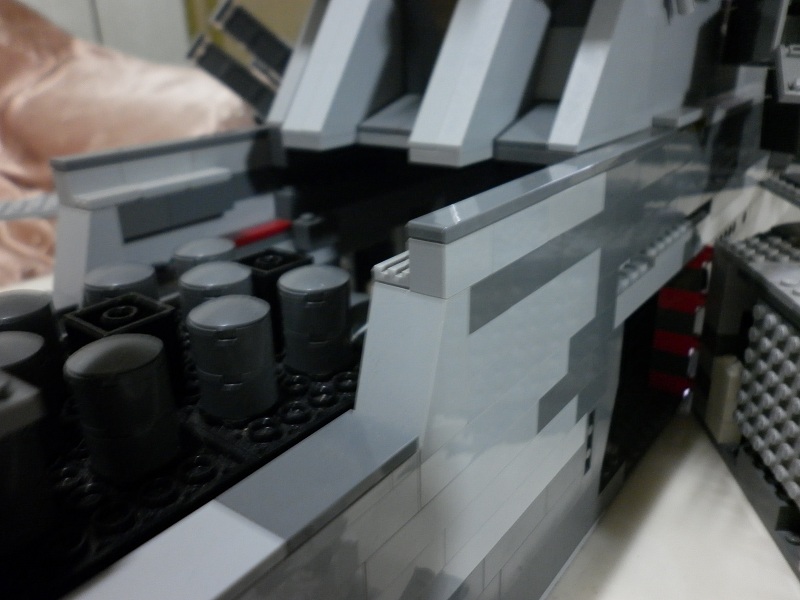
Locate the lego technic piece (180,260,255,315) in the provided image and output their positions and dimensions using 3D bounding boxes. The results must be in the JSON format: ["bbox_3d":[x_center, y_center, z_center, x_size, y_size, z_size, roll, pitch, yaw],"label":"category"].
[{"bbox_3d":[-0.042,0.003,0.151,0.016,0.022,0.016,14,26,35],"label":"lego technic piece"}]

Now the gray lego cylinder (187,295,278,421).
[{"bbox_3d":[-0.033,0.012,0.131,0.016,0.021,0.016,-1,22,1],"label":"gray lego cylinder"}]

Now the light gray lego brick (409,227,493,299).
[{"bbox_3d":[0.009,-0.008,0.116,0.008,0.010,0.016,14,26,34],"label":"light gray lego brick"}]

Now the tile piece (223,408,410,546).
[{"bbox_3d":[-0.012,0.028,0.105,0.016,0.003,0.032,14,26,35],"label":"tile piece"}]

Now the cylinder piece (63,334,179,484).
[{"bbox_3d":[-0.048,0.018,0.112,0.016,0.022,0.016,14,26,35],"label":"cylinder piece"}]

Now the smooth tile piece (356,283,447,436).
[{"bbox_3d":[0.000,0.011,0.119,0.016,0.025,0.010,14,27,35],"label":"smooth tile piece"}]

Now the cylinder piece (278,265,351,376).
[{"bbox_3d":[-0.019,0.003,0.147,0.016,0.022,0.016,14,26,35],"label":"cylinder piece"}]

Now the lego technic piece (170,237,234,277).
[{"bbox_3d":[-0.050,-0.004,0.173,0.016,0.020,0.016,14,27,35],"label":"lego technic piece"}]

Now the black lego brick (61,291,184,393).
[{"bbox_3d":[-0.058,0.011,0.138,0.016,0.020,0.016,14,27,35],"label":"black lego brick"}]

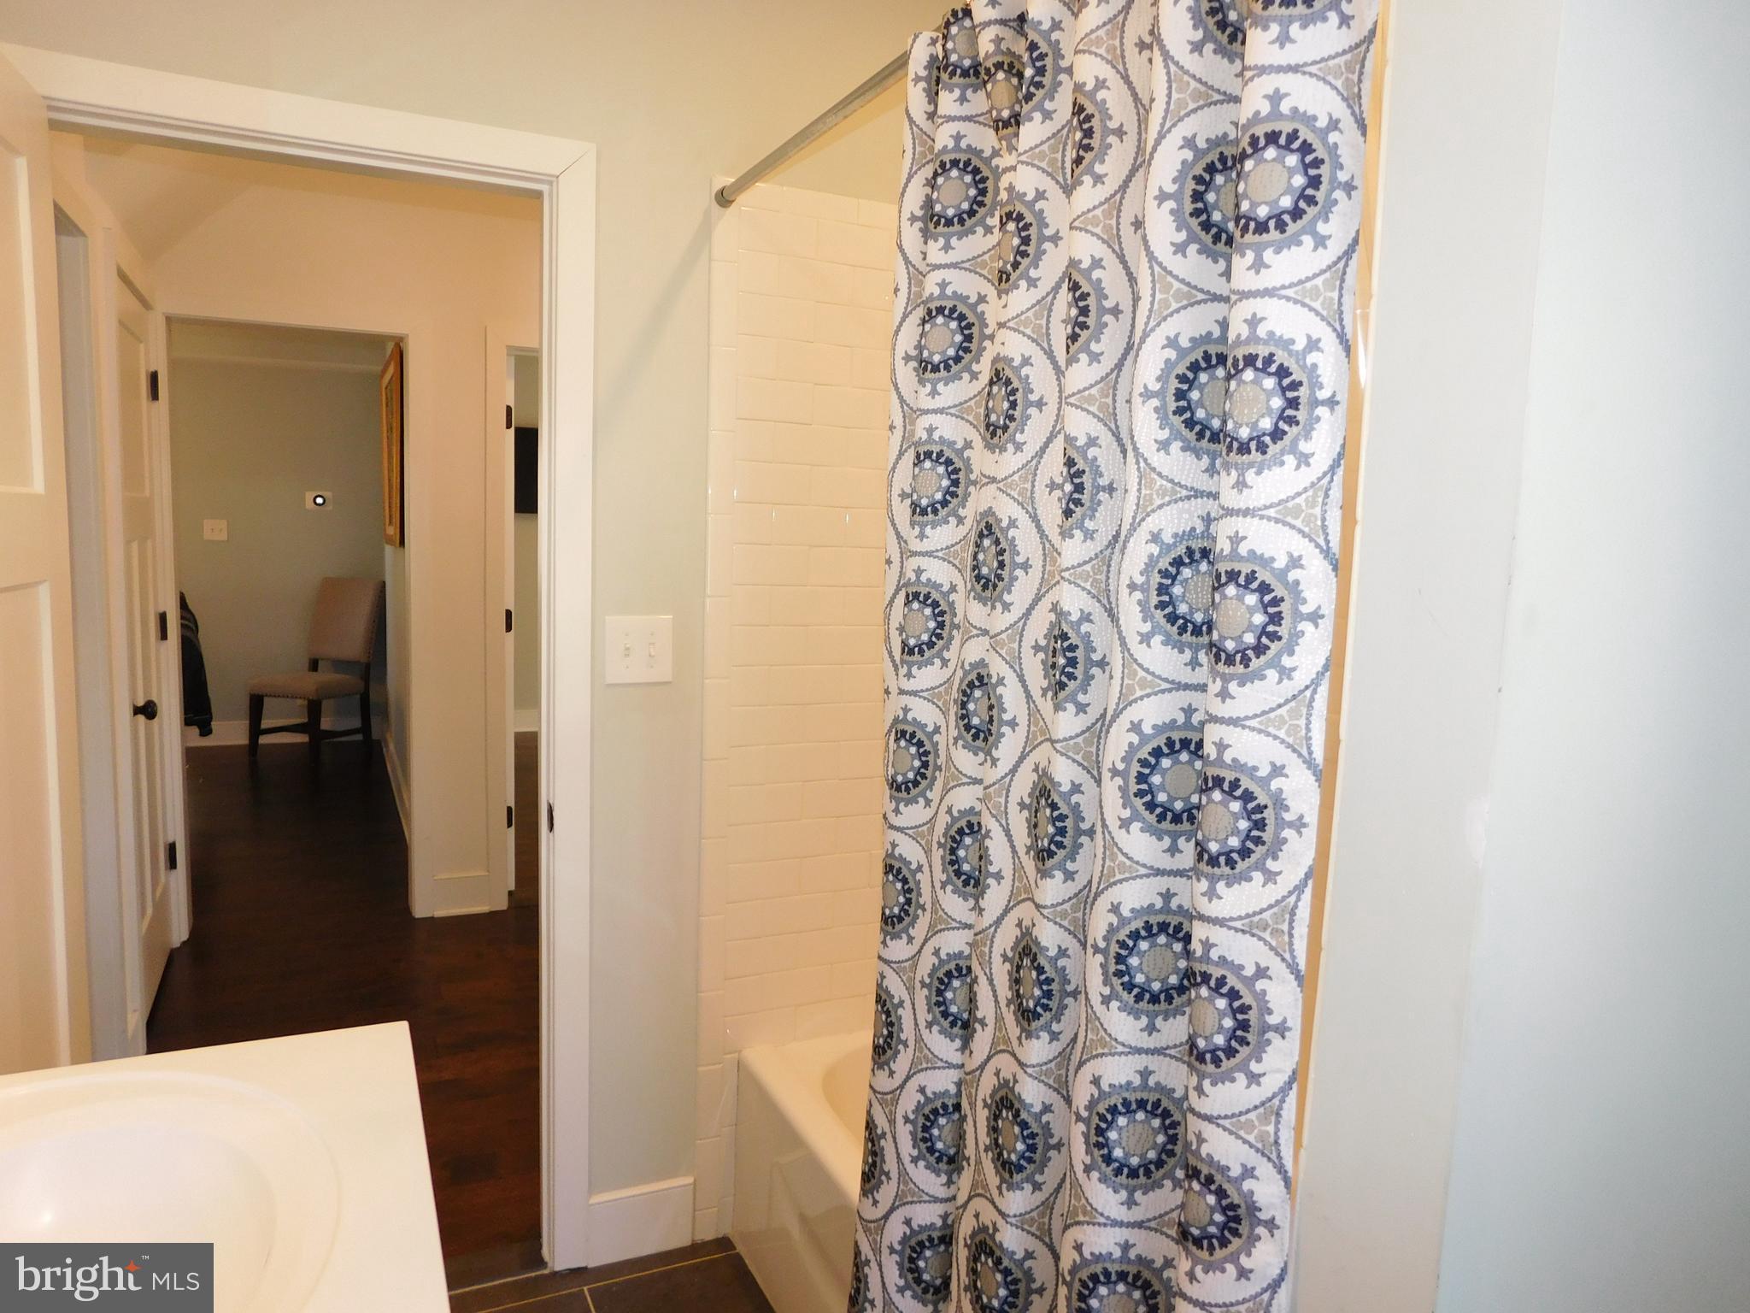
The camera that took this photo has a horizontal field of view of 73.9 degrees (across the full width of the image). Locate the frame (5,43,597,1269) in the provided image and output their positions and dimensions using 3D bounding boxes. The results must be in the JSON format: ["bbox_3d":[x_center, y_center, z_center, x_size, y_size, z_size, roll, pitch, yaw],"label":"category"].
[{"bbox_3d":[-0.952,0.147,2.005,0.896,2.091,0.130,-1,7,-25],"label":"frame"}]

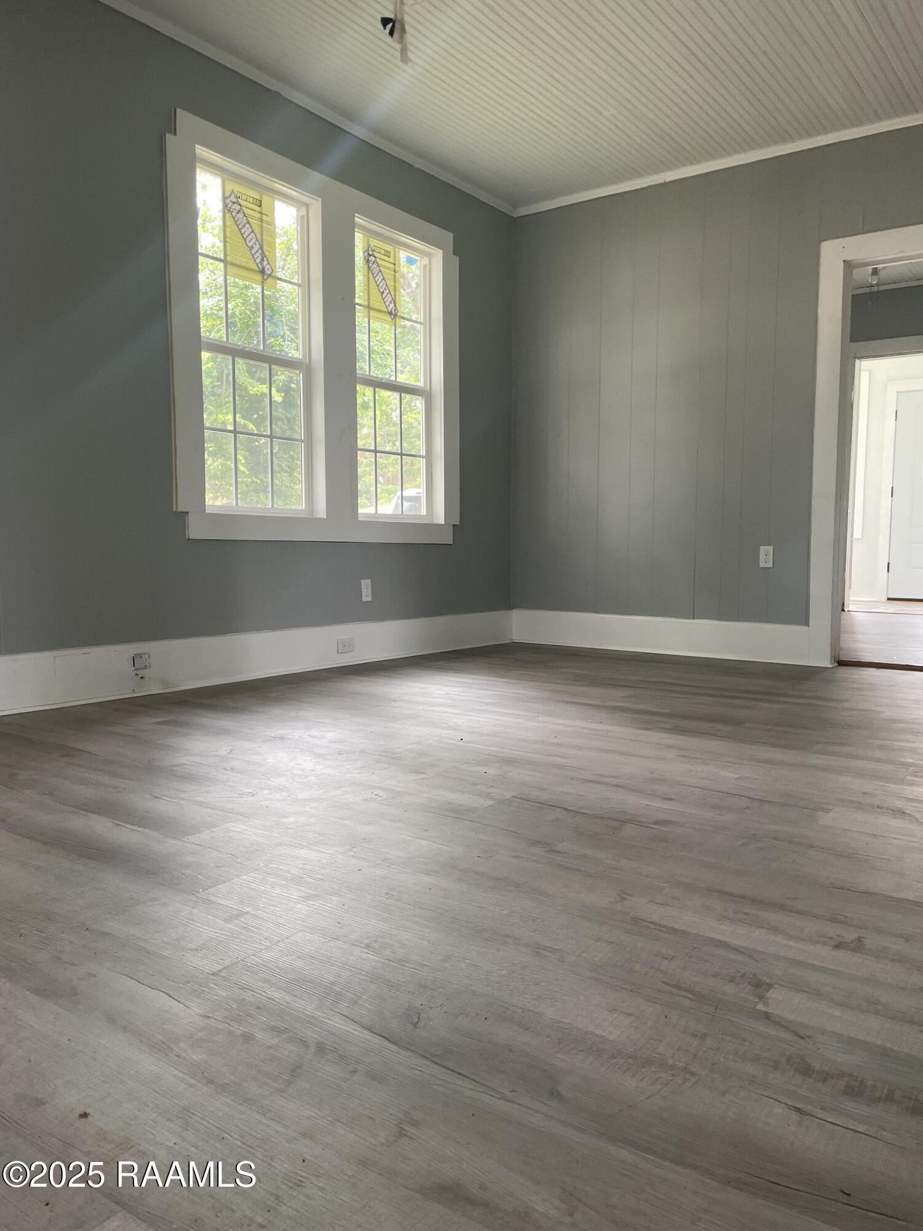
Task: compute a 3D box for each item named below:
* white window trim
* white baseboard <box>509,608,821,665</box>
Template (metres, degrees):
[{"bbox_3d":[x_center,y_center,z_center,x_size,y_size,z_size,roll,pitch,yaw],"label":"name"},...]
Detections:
[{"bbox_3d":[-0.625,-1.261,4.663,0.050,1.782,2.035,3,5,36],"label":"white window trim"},{"bbox_3d":[1.116,0.114,5.479,1.930,0.213,0.030,3,5,36],"label":"white baseboard"}]

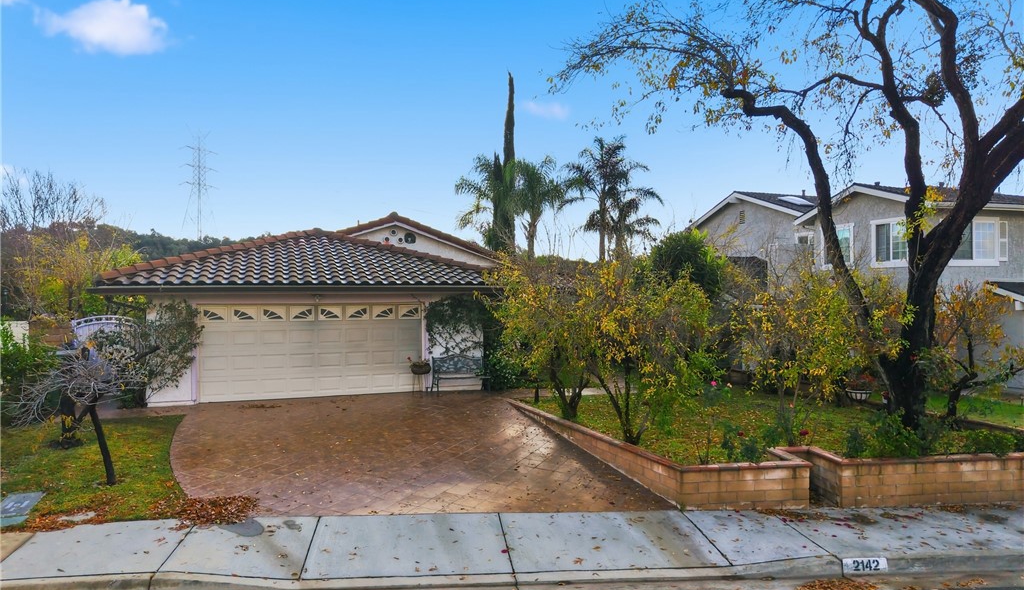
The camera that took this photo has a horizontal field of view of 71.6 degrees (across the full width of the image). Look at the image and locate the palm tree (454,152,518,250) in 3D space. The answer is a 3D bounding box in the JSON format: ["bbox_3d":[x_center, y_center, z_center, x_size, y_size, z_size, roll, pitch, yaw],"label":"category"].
[{"bbox_3d":[-1.300,-3.100,40.000,4.300,10.000,4.300,0,0,0],"label":"palm tree"}]

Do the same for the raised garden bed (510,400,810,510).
[{"bbox_3d":[2.150,2.740,13.100,1.950,0.720,6.800,0,0,-23],"label":"raised garden bed"}]

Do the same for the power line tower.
[{"bbox_3d":[-92.600,-30.200,210.000,8.000,36.000,12.000,0,0,21],"label":"power line tower"}]

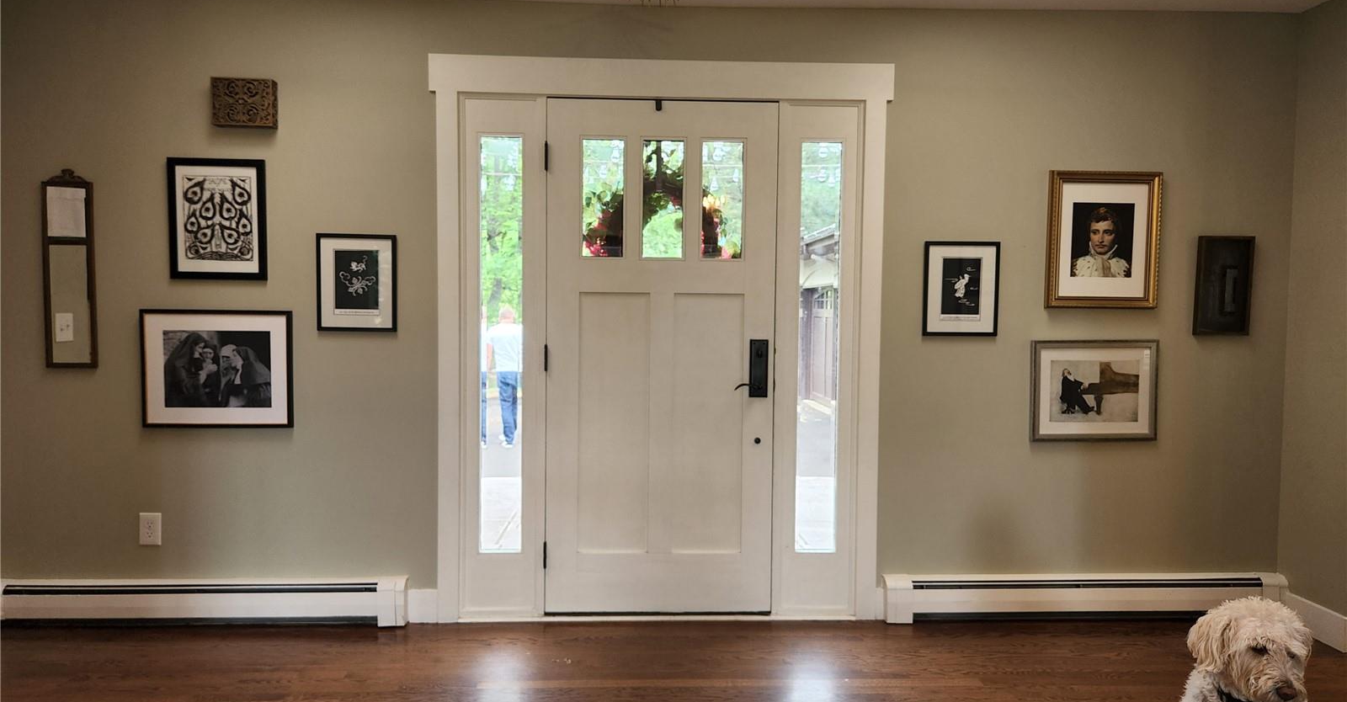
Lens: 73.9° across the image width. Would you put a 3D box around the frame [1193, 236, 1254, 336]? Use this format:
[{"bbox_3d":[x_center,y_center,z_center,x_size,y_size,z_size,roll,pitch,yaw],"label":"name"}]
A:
[{"bbox_3d":[2.225,-0.260,3.616,0.209,0.398,0.040,0,3,-2],"label":"frame"}]

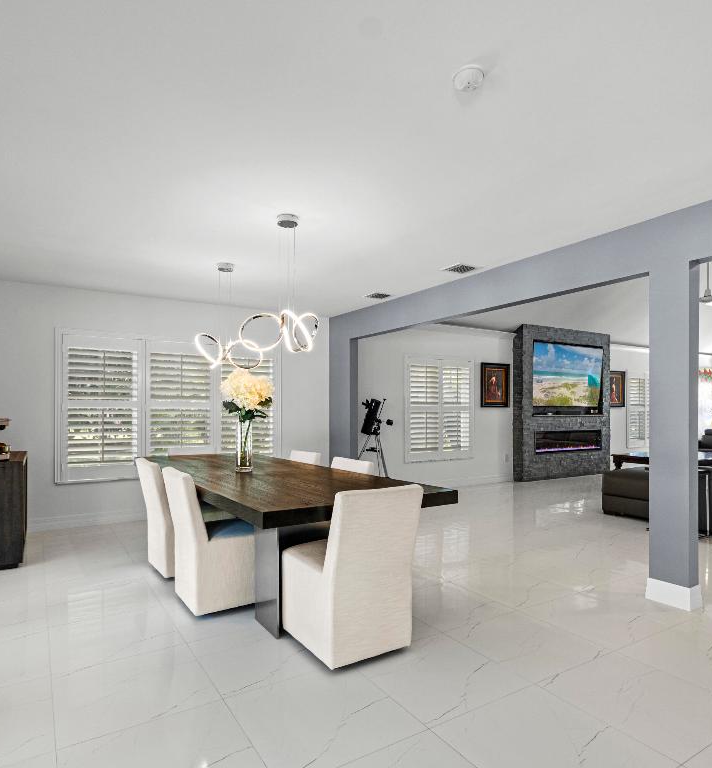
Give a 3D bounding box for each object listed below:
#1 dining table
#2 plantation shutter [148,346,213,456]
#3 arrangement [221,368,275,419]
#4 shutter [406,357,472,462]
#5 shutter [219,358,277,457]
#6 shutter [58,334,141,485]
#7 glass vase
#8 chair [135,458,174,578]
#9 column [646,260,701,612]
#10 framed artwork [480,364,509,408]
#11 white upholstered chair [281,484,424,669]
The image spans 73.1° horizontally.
[{"bbox_3d":[-0.741,1.050,3.713,1.180,0.765,2.920,1,-2,-32],"label":"dining table"},{"bbox_3d":[-2.147,0.292,5.931,0.817,1.595,0.060,1,-2,-32],"label":"plantation shutter"},{"bbox_3d":[-0.831,0.076,3.644,0.390,0.382,0.370,1,-2,-32],"label":"arrangement"},{"bbox_3d":[1.309,0.393,7.380,1.320,1.570,0.090,1,-2,-31],"label":"shutter"},{"bbox_3d":[-1.421,0.315,6.355,0.809,1.595,0.060,1,-2,-32],"label":"shutter"},{"bbox_3d":[-2.876,0.268,5.506,0.842,1.595,0.060,1,-2,-32],"label":"shutter"},{"bbox_3d":[-0.861,0.449,3.644,0.122,0.429,0.122,1,-2,-32],"label":"glass vase"},{"bbox_3d":[-1.356,1.036,3.874,0.627,0.836,0.492,1,-2,-32],"label":"chair"},{"bbox_3d":[2.047,0.327,3.089,0.160,2.150,0.250,1,-2,-34],"label":"column"},{"bbox_3d":[2.338,0.026,8.000,0.680,0.735,0.050,1,-2,-31],"label":"framed artwork"},{"bbox_3d":[-0.034,0.966,2.595,0.492,0.836,0.640,1,-2,-32],"label":"white upholstered chair"}]

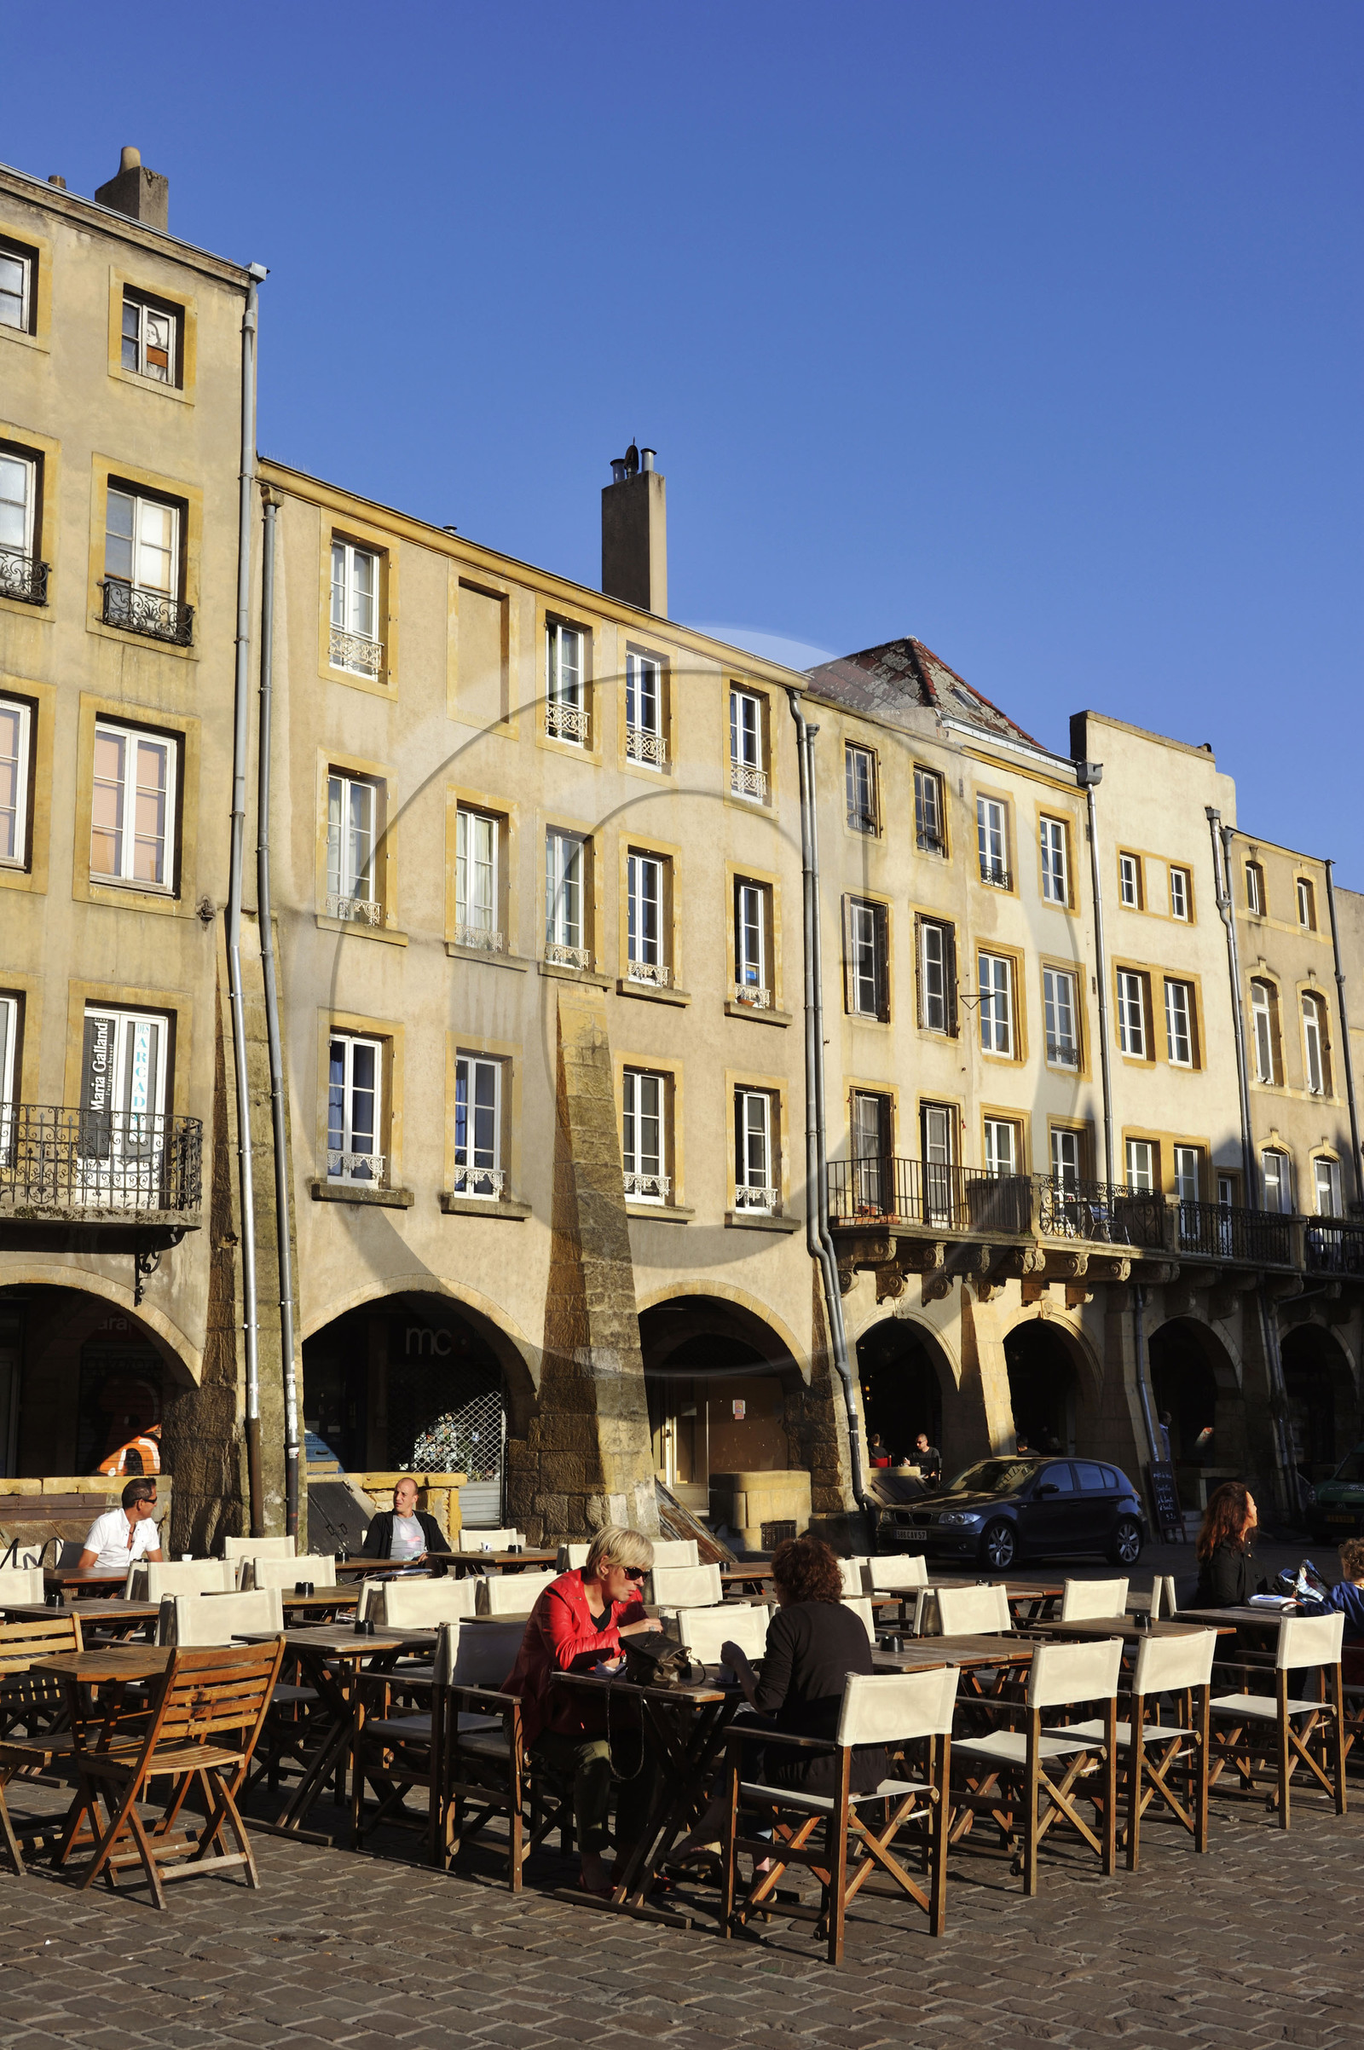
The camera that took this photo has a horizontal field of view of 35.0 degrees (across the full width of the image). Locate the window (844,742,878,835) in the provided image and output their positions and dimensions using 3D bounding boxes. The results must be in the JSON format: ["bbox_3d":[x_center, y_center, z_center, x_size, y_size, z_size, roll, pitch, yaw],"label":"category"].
[{"bbox_3d":[2.855,-3.793,34.686,0.150,1.353,0.774,-10,-13,43],"label":"window"}]

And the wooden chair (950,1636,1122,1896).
[{"bbox_3d":[1.306,2.794,8.263,0.560,0.870,0.540,10,-15,-43],"label":"wooden chair"}]

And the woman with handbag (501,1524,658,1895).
[{"bbox_3d":[-0.363,2.604,8.298,0.520,1.280,0.820,10,-15,-44],"label":"woman with handbag"}]

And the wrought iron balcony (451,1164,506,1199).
[{"bbox_3d":[-2.443,1.874,25.916,0.100,0.360,0.860,-11,-15,42],"label":"wrought iron balcony"}]

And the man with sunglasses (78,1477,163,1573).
[{"bbox_3d":[-3.396,3.491,13.534,0.600,1.280,0.800,9,-15,-42],"label":"man with sunglasses"}]

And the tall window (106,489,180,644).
[{"bbox_3d":[-6.404,-5.436,25.599,0.180,1.825,1.001,-11,-15,44],"label":"tall window"}]

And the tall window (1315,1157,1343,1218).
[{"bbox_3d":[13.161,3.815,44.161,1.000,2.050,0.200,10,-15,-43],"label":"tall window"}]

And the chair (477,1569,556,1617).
[{"bbox_3d":[-0.651,3.285,11.129,0.500,0.870,0.570,-11,-15,42],"label":"chair"}]

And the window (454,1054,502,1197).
[{"bbox_3d":[-2.675,1.335,28.388,0.180,1.895,0.951,-10,-14,41],"label":"window"}]

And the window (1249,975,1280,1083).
[{"bbox_3d":[10.958,0.100,40.780,0.722,1.935,0.150,10,-15,-44],"label":"window"}]

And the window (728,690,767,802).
[{"bbox_3d":[0.957,-4.273,32.790,0.150,1.589,0.958,-9,-12,40],"label":"window"}]

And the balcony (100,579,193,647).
[{"bbox_3d":[-6.164,-4.749,24.983,0.160,0.500,1.220,-11,-15,43],"label":"balcony"}]

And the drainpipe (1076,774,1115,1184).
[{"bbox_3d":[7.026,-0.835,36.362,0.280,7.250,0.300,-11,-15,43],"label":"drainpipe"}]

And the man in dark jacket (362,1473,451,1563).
[{"bbox_3d":[-1.933,3.987,15.927,0.620,1.280,0.800,8,-14,-39],"label":"man in dark jacket"}]

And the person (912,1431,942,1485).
[{"bbox_3d":[3.882,7.226,34.770,0.500,1.320,0.800,-11,-15,43],"label":"person"}]

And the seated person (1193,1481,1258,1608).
[{"bbox_3d":[3.357,3.423,12.741,0.700,1.370,0.500,-2,-11,10],"label":"seated person"}]

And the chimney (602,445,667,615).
[{"bbox_3d":[-0.769,-7.904,34.829,1.049,2.826,0.378,-10,-14,41],"label":"chimney"}]

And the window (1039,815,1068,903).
[{"bbox_3d":[6.624,-2.918,38.475,0.180,1.447,0.934,-11,-15,44],"label":"window"}]

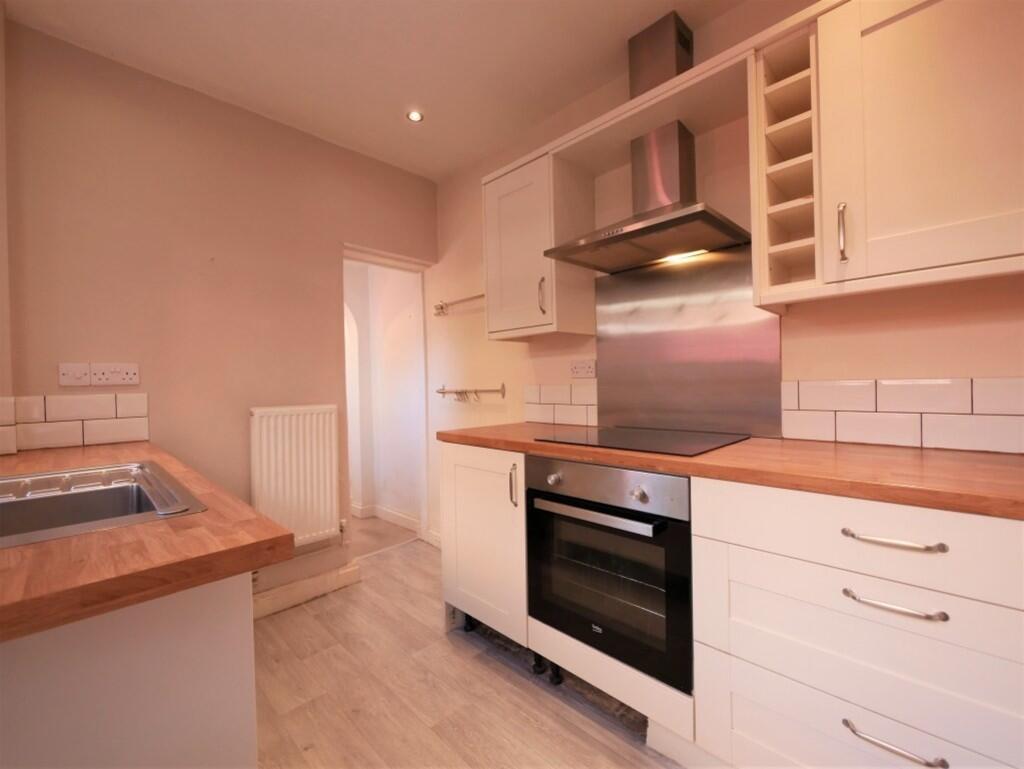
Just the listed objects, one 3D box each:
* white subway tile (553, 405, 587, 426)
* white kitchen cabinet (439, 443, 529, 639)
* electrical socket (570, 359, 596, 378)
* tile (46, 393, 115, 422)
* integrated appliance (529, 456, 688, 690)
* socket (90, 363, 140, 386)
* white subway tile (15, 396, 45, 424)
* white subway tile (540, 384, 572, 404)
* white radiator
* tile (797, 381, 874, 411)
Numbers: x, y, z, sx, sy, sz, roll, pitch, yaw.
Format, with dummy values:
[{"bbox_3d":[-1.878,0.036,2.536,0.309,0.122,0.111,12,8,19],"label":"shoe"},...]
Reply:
[{"bbox_3d":[0.301,0.154,2.112,0.201,0.100,0.009,-1,0,44],"label":"white subway tile"},{"bbox_3d":[0.071,0.643,1.919,0.499,0.793,0.575,-1,0,43],"label":"white kitchen cabinet"},{"bbox_3d":[0.358,-0.074,2.048,0.145,0.087,0.011,-1,0,44],"label":"electrical socket"},{"bbox_3d":[-1.770,0.095,1.708,0.009,0.102,0.200,-1,0,44],"label":"tile"},{"bbox_3d":[0.444,0.550,1.507,0.595,0.594,0.560,-1,0,44],"label":"integrated appliance"},{"bbox_3d":[-1.670,-0.041,1.747,0.148,0.088,0.014,-1,0,-43],"label":"socket"},{"bbox_3d":[-1.843,0.098,1.587,0.073,0.100,0.010,-1,0,-43],"label":"white subway tile"},{"bbox_3d":[0.231,0.053,2.178,0.201,0.101,0.009,-1,0,44],"label":"white subway tile"},{"bbox_3d":[-1.131,0.472,2.165,0.399,0.706,0.100,-1,0,-43],"label":"white radiator"},{"bbox_3d":[1.067,0.037,1.365,0.199,0.101,0.009,-1,0,44],"label":"tile"}]

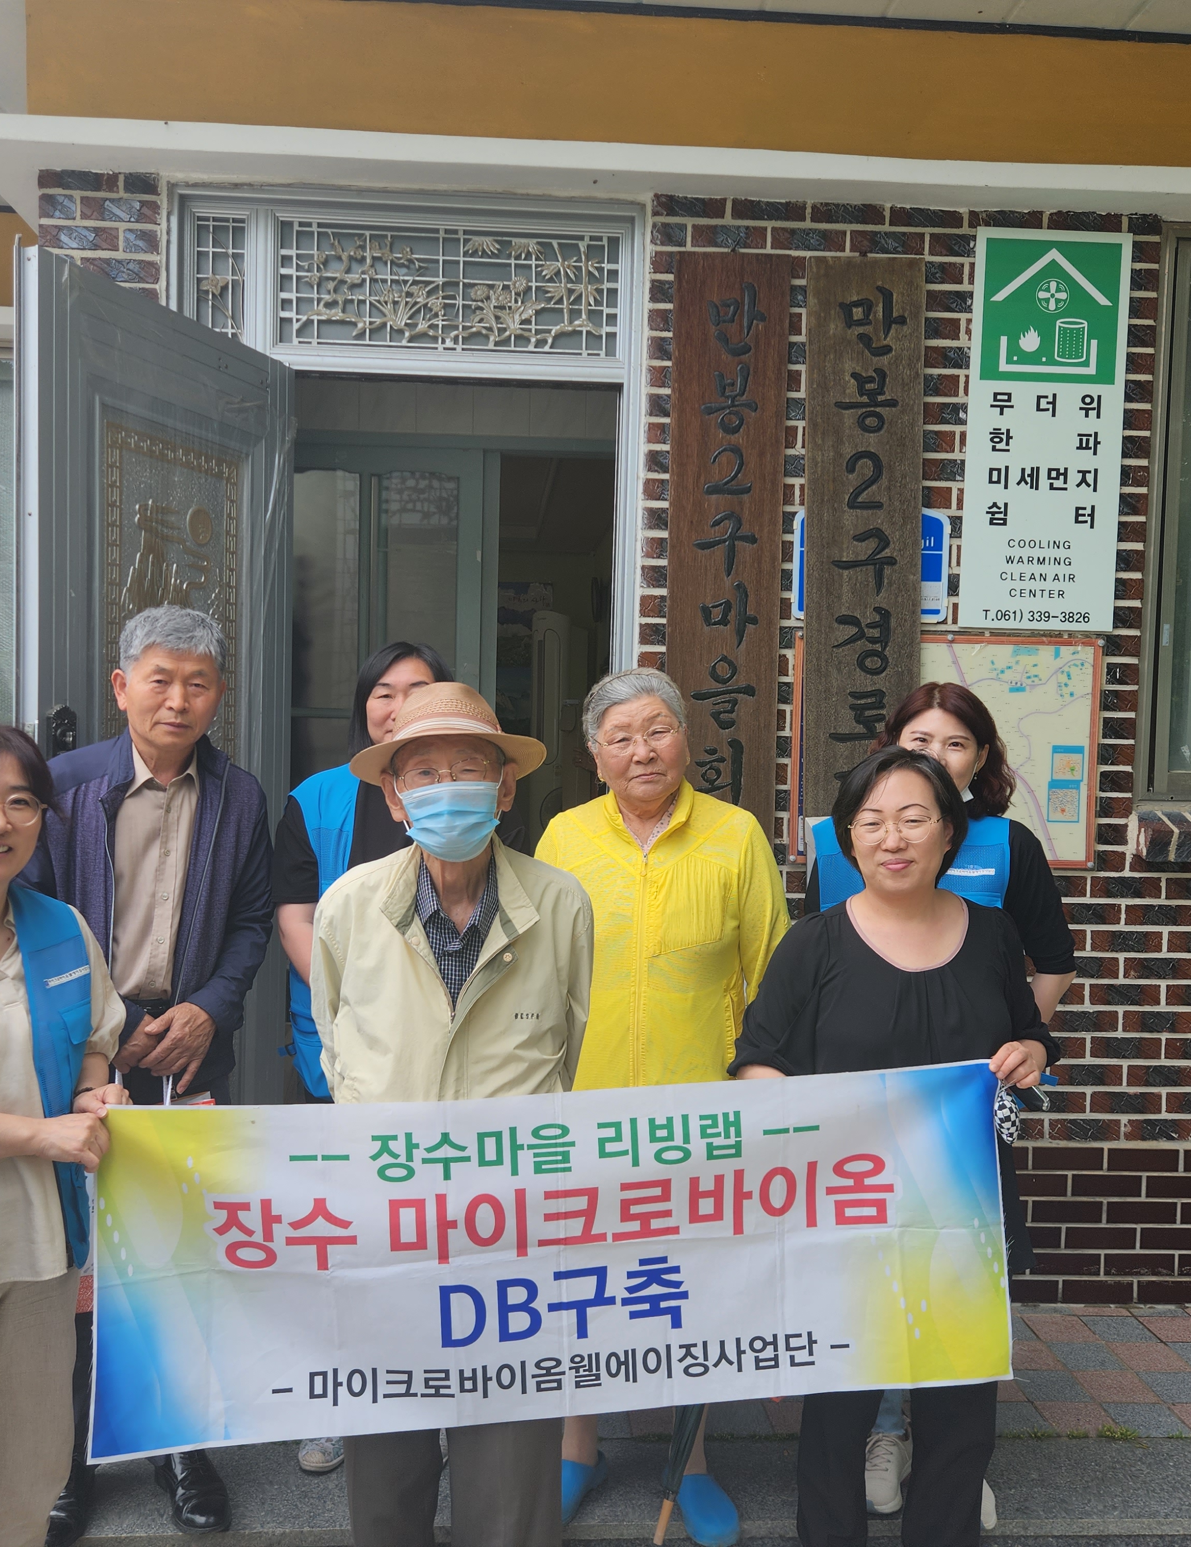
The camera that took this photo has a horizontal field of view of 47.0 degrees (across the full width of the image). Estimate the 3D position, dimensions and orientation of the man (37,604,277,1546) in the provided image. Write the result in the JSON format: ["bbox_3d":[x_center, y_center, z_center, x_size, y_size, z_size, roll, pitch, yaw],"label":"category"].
[{"bbox_3d":[-0.834,0.541,2.593,0.480,1.710,0.380,1,3,-11],"label":"man"}]

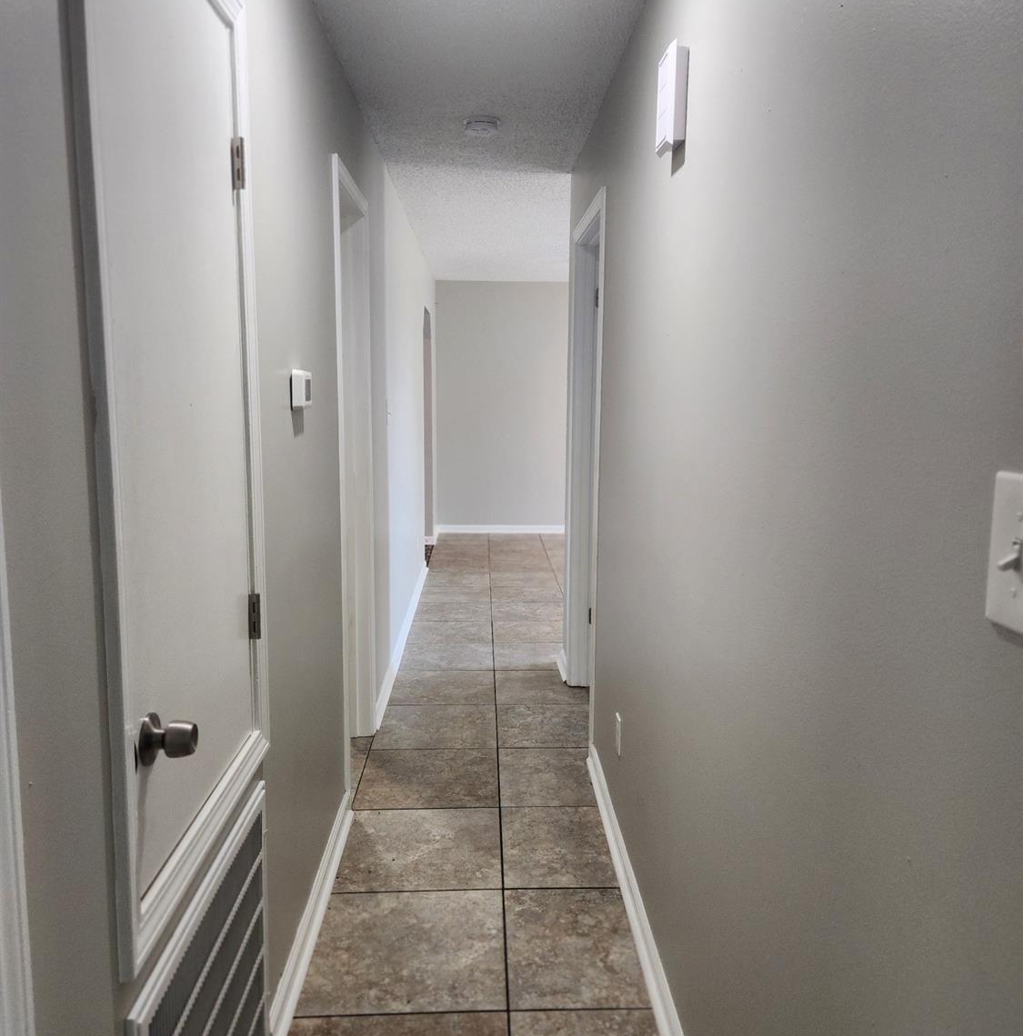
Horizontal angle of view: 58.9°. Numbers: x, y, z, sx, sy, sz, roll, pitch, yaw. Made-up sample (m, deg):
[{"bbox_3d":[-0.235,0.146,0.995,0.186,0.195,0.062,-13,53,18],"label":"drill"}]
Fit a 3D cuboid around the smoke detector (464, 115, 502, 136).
[{"bbox_3d":[-0.111,-1.482,3.433,0.138,0.040,0.138,0,8,-2],"label":"smoke detector"}]

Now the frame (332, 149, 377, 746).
[{"bbox_3d":[-0.602,-0.087,3.212,0.140,2.095,0.730,0,8,-2],"label":"frame"}]

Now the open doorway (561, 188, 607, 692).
[{"bbox_3d":[0.354,-0.150,3.698,0.140,2.095,0.958,0,8,-2],"label":"open doorway"}]

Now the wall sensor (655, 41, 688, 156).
[{"bbox_3d":[0.335,-0.863,1.890,0.042,0.190,0.152,0,8,-2],"label":"wall sensor"}]

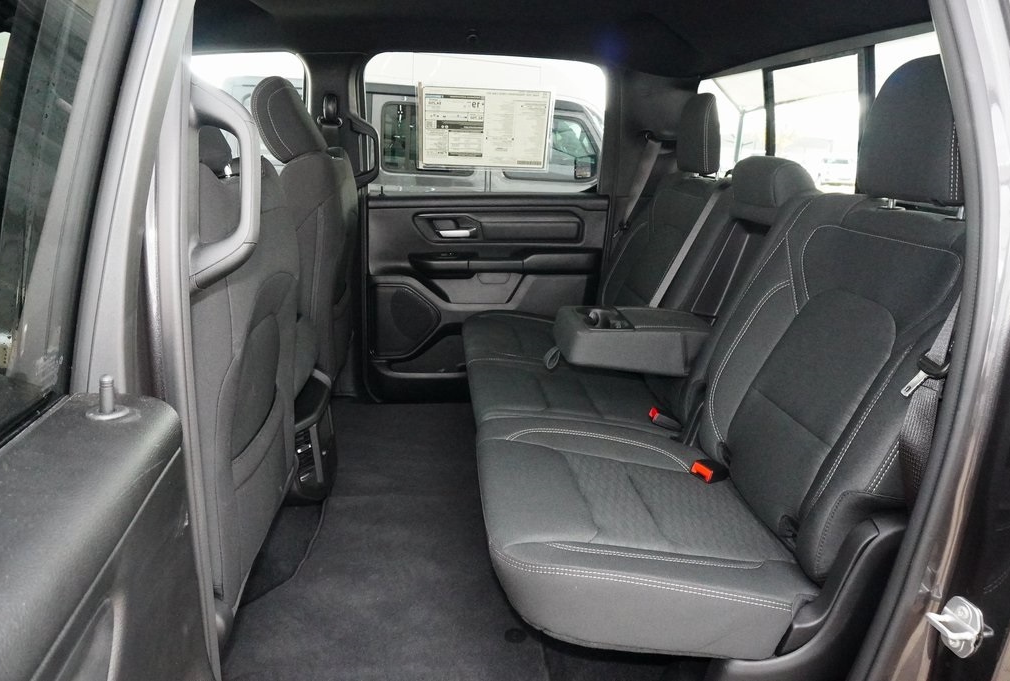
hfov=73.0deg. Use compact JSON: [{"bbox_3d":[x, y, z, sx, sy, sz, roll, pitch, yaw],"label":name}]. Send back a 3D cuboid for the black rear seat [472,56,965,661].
[{"bbox_3d":[0.308,-0.127,1.597,0.820,0.910,1.430,-1,16,-4],"label":"black rear seat"}]

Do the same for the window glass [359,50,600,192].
[{"bbox_3d":[-0.052,-0.714,2.293,0.820,0.470,0.040,-1,31,-4],"label":"window glass"}]

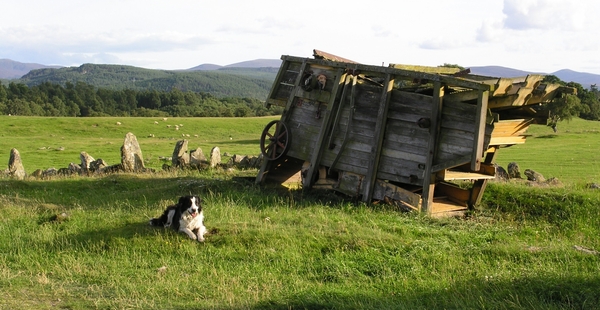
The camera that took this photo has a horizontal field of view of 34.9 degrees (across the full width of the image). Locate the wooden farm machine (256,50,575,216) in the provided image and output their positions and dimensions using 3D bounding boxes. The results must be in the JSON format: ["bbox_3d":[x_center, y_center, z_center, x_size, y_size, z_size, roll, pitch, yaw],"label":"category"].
[{"bbox_3d":[1.545,-0.339,14.481,4.050,1.900,1.650,13,10,33],"label":"wooden farm machine"}]

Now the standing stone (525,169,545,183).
[{"bbox_3d":[4.895,0.438,19.900,0.420,0.320,0.320,0,4,0],"label":"standing stone"}]

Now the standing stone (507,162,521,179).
[{"bbox_3d":[4.479,0.336,20.000,0.280,0.360,0.250,0,4,0],"label":"standing stone"}]

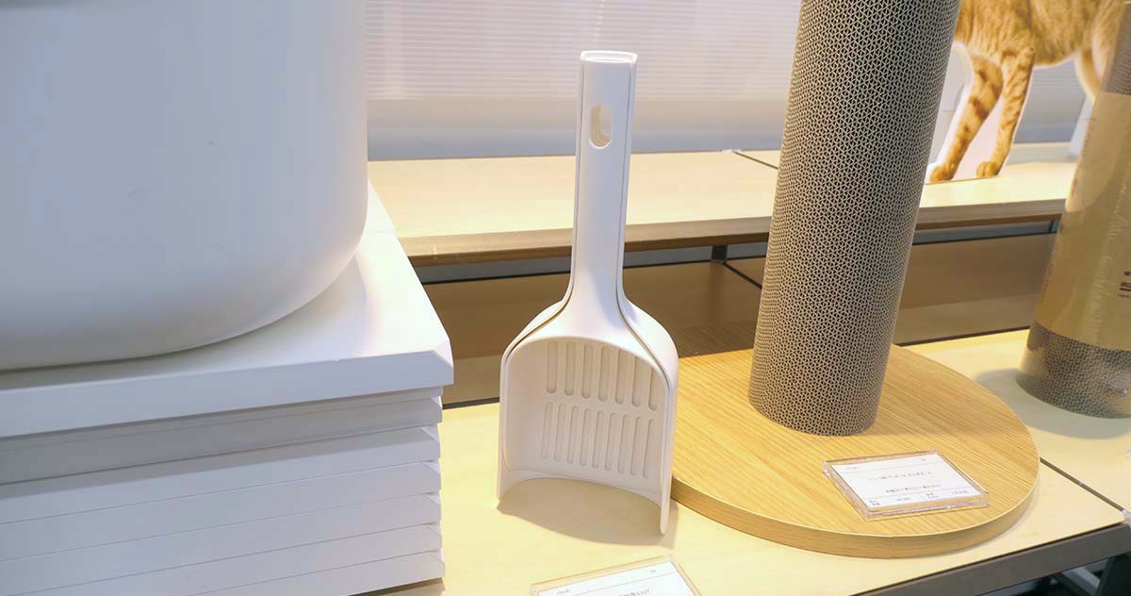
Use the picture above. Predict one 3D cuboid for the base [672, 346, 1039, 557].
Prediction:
[{"bbox_3d":[0.212,0.100,0.663,0.350,0.019,0.350,1,22,0],"label":"base"}]

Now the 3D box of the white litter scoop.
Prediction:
[{"bbox_3d":[0.021,0.000,0.505,0.123,0.314,0.060,7,23,14],"label":"white litter scoop"}]

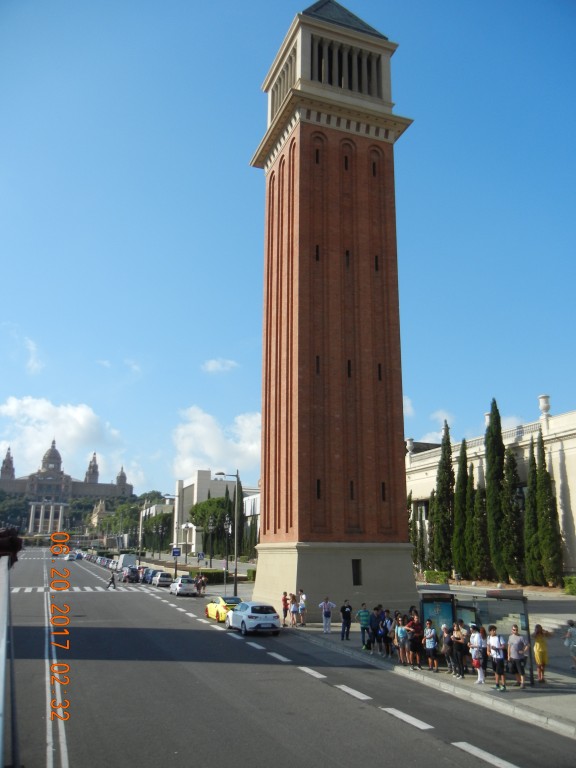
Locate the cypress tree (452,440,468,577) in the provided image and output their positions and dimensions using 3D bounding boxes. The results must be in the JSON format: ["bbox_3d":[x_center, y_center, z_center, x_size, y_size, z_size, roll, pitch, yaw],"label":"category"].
[{"bbox_3d":[18.253,13.107,70.462,1.495,14.630,1.495,5,-15,-19],"label":"cypress tree"}]

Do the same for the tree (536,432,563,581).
[{"bbox_3d":[22.803,10.733,58.766,2.056,13.732,2.056,5,-15,-19],"label":"tree"}]

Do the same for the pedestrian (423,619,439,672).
[{"bbox_3d":[4.870,8.901,22.695,0.520,1.660,0.420,-8,-17,30],"label":"pedestrian"}]

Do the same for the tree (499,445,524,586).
[{"bbox_3d":[19.936,11.740,59.401,2.100,11.800,2.100,-4,-14,18],"label":"tree"}]

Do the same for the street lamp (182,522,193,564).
[{"bbox_3d":[-17.014,26.956,112.831,1.200,7.050,1.200,5,-15,-19],"label":"street lamp"}]

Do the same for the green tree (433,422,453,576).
[{"bbox_3d":[17.244,12.897,76.034,2.500,17.890,2.500,5,-15,-19],"label":"green tree"}]

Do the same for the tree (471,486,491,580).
[{"bbox_3d":[19.431,14.976,66.869,1.727,9.297,1.727,5,-15,-19],"label":"tree"}]

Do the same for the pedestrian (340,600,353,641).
[{"bbox_3d":[2.631,10.677,30.080,0.520,1.744,0.320,4,-15,-13],"label":"pedestrian"}]

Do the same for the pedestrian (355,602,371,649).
[{"bbox_3d":[3.099,10.001,27.482,0.560,1.785,0.340,5,-15,-15],"label":"pedestrian"}]

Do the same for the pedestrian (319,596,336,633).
[{"bbox_3d":[1.917,11.179,32.197,0.800,1.660,0.360,-1,-14,3],"label":"pedestrian"}]

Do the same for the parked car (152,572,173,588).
[{"bbox_3d":[-13.168,20.385,69.506,1.730,1.470,4.050,5,-15,-19],"label":"parked car"}]

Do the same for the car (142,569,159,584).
[{"bbox_3d":[-15.002,21.651,74.937,1.740,1.500,4.200,5,-14,-19],"label":"car"}]

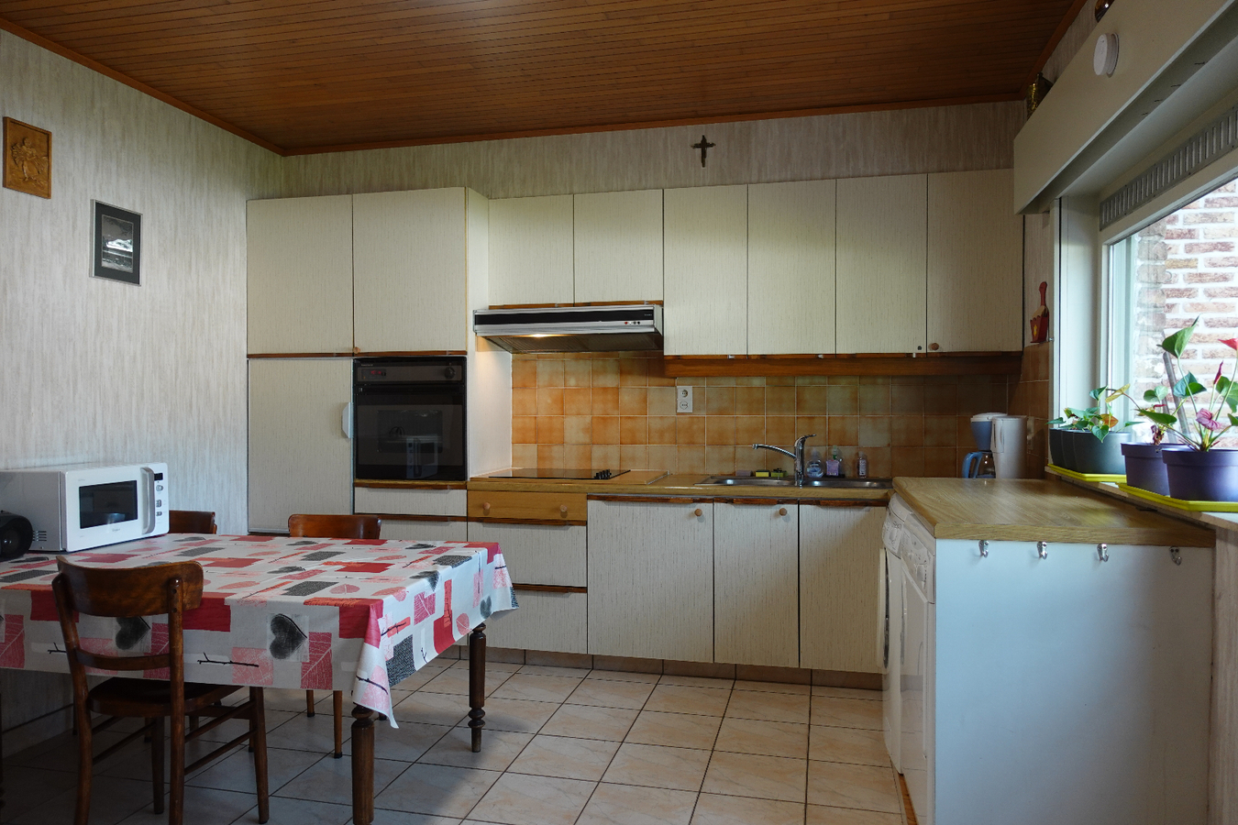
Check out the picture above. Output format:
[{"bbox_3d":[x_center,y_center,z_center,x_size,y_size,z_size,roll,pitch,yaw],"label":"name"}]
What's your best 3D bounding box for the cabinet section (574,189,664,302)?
[{"bbox_3d":[0.034,-0.817,4.226,0.455,0.542,0.306,0,0,14],"label":"cabinet section"}]

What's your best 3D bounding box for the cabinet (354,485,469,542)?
[{"bbox_3d":[-0.958,0.735,4.313,0.607,0.765,0.570,0,0,13],"label":"cabinet"}]

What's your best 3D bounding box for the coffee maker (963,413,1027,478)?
[{"bbox_3d":[1.628,0.166,3.596,0.270,0.328,0.165,0,0,28],"label":"coffee maker"}]

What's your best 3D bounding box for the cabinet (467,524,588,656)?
[{"bbox_3d":[-0.370,0.813,4.173,0.597,0.613,0.570,0,0,13],"label":"cabinet"}]

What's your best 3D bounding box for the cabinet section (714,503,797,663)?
[{"bbox_3d":[0.676,0.753,3.933,0.374,0.728,0.582,0,0,14],"label":"cabinet section"}]

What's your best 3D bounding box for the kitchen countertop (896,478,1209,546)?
[{"bbox_3d":[1.286,0.302,2.741,0.634,0.040,1.437,0,0,13],"label":"kitchen countertop"}]

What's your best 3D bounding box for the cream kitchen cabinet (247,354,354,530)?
[{"bbox_3d":[-1.547,0.169,4.451,0.603,0.897,0.570,0,0,13],"label":"cream kitchen cabinet"}]

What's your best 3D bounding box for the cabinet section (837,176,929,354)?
[{"bbox_3d":[1.241,-0.680,3.937,0.402,0.814,0.306,0,0,14],"label":"cabinet section"}]

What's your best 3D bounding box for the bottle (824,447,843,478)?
[{"bbox_3d":[1.063,0.244,4.071,0.072,0.150,0.052,0,0,13],"label":"bottle"}]

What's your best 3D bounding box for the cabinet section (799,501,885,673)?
[{"bbox_3d":[1.041,0.753,3.846,0.375,0.728,0.582,0,0,14],"label":"cabinet section"}]

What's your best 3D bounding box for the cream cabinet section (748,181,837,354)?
[{"bbox_3d":[0.849,-0.680,4.031,0.405,0.814,0.306,0,0,14],"label":"cream cabinet section"}]

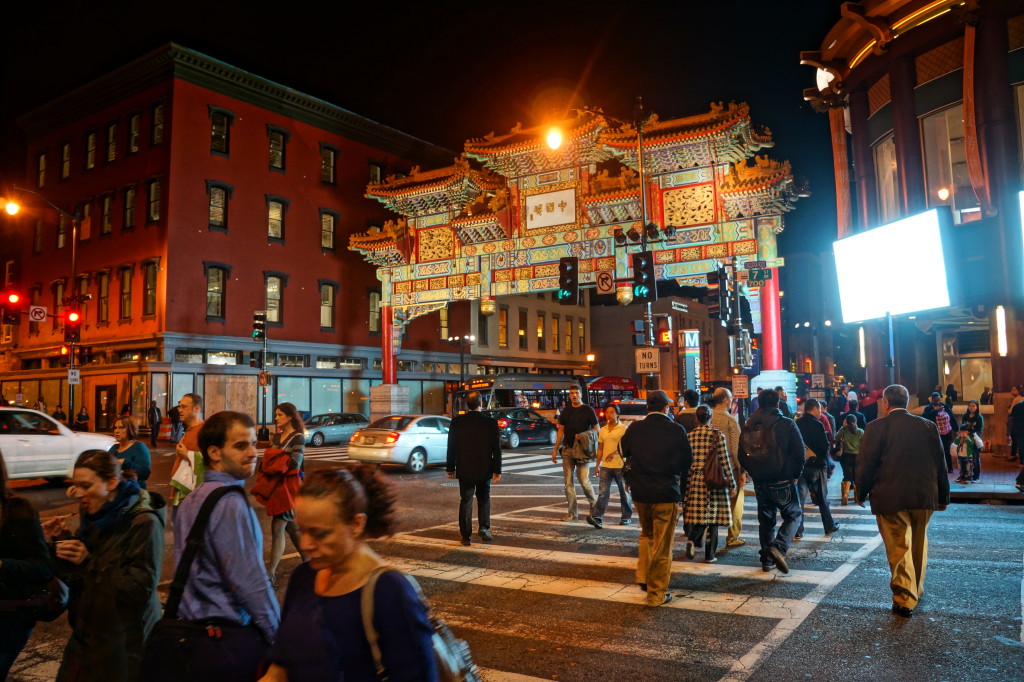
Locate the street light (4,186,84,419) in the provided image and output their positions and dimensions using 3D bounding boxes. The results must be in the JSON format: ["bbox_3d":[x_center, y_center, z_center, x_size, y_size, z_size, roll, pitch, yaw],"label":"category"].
[{"bbox_3d":[-18.033,-0.686,29.556,0.450,10.033,2.700,-4,-5,34],"label":"street light"}]

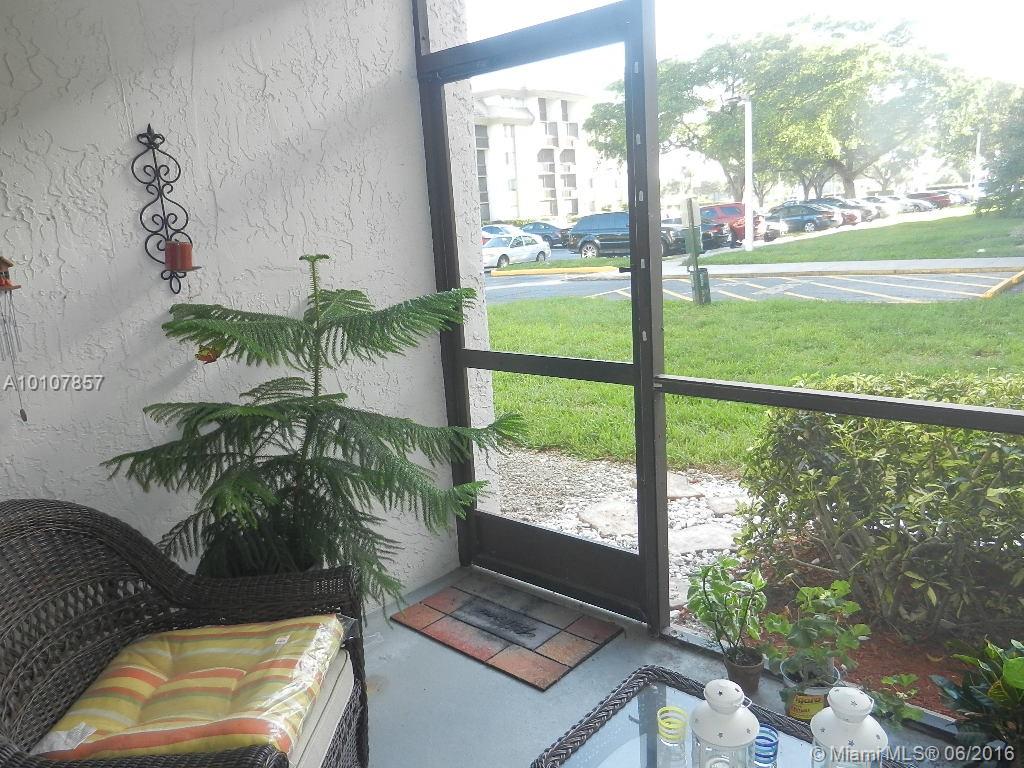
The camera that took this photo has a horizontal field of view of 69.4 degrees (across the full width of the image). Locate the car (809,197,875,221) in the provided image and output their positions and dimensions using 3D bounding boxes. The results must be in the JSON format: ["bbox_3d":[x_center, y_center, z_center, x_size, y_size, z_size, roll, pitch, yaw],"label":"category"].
[{"bbox_3d":[18.653,-10.353,44.000,4.600,1.520,1.820,7,16,42],"label":"car"}]

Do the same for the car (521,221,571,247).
[{"bbox_3d":[1.565,-8.153,40.600,4.600,1.450,1.800,7,16,41],"label":"car"}]

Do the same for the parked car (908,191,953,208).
[{"bbox_3d":[38.209,-17.196,69.000,4.600,1.480,1.820,7,16,41],"label":"parked car"}]

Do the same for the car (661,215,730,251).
[{"bbox_3d":[7.115,-6.508,31.600,1.820,1.480,4.600,-15,16,-41],"label":"car"}]

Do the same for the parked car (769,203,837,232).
[{"bbox_3d":[15.826,-9.271,41.500,4.700,1.460,1.820,5,15,34],"label":"parked car"}]

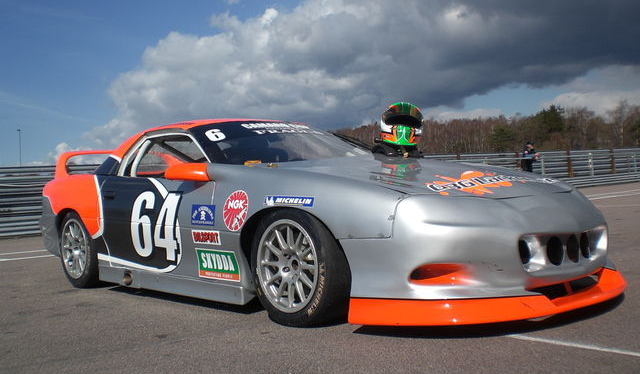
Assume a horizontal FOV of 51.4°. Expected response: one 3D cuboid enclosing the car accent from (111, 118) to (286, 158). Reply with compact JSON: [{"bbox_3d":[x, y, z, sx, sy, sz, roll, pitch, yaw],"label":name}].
[{"bbox_3d":[-0.773,-0.374,5.236,1.363,0.293,1.262,-3,0,-43],"label":"car accent"}]

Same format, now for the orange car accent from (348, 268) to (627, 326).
[{"bbox_3d":[1.071,0.522,3.492,1.880,0.135,0.745,-4,1,-44],"label":"orange car accent"}]

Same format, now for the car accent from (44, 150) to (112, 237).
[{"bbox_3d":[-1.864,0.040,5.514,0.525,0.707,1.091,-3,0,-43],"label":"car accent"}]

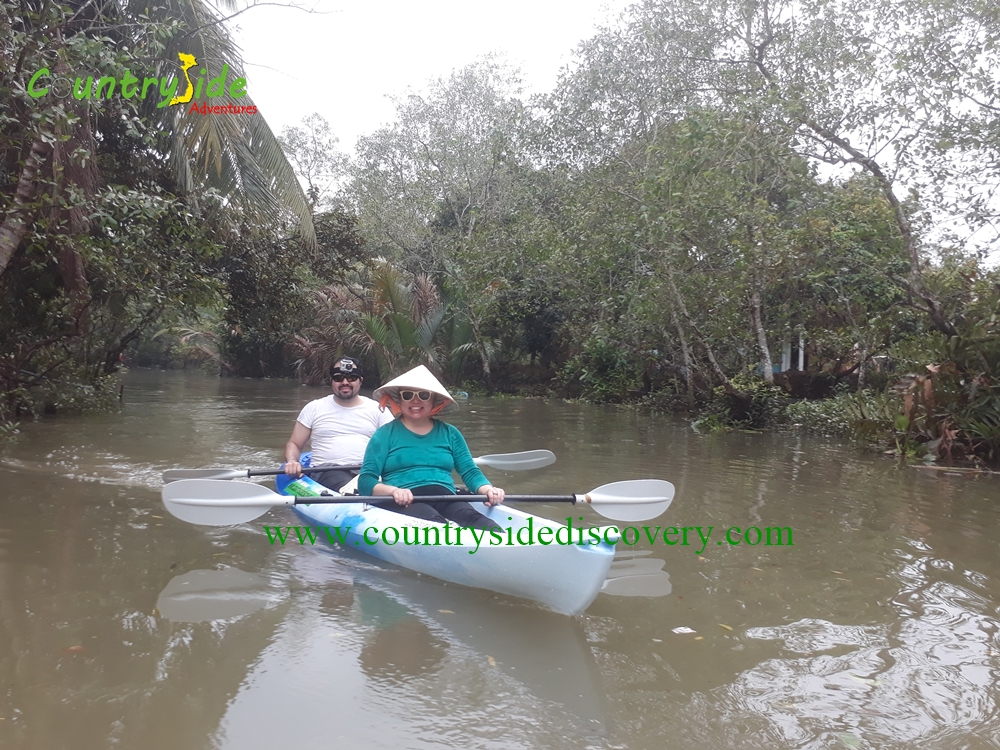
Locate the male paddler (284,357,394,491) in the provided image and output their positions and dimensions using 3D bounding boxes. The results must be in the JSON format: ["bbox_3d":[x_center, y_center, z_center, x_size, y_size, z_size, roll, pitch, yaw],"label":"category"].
[{"bbox_3d":[-0.725,0.321,4.124,0.680,0.830,0.970,-1,2,-25],"label":"male paddler"}]

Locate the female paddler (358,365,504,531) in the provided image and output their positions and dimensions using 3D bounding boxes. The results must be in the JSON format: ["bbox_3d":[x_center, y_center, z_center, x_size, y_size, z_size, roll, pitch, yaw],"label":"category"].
[{"bbox_3d":[-0.250,0.345,3.330,0.620,0.790,0.980,2,1,-24],"label":"female paddler"}]

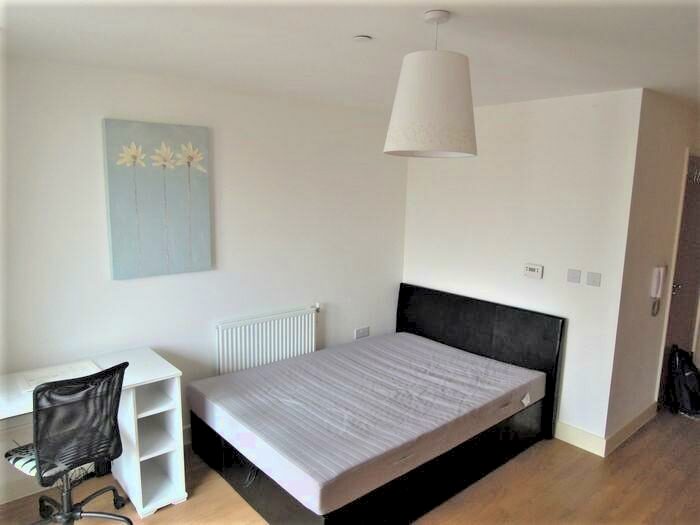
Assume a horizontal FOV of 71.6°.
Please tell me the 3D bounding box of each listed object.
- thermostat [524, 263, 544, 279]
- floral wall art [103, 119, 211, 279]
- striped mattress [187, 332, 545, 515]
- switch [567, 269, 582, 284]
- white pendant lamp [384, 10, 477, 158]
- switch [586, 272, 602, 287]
[{"bbox_3d":[1.325,0.062,3.491,0.030,0.092,0.143,-7,11,-41],"label":"thermostat"},{"bbox_3d":[-1.125,-0.364,2.920,0.600,0.900,0.033,-7,11,-41],"label":"floral wall art"},{"bbox_3d":[0.165,0.851,3.215,1.957,0.169,1.350,-7,11,-41],"label":"striped mattress"},{"bbox_3d":[1.517,0.094,3.287,0.012,0.087,0.087,-7,11,-41],"label":"switch"},{"bbox_3d":[0.308,-0.643,1.765,0.345,0.488,0.345,1,9,0],"label":"white pendant lamp"},{"bbox_3d":[1.603,0.111,3.192,0.012,0.087,0.087,-7,11,-41],"label":"switch"}]

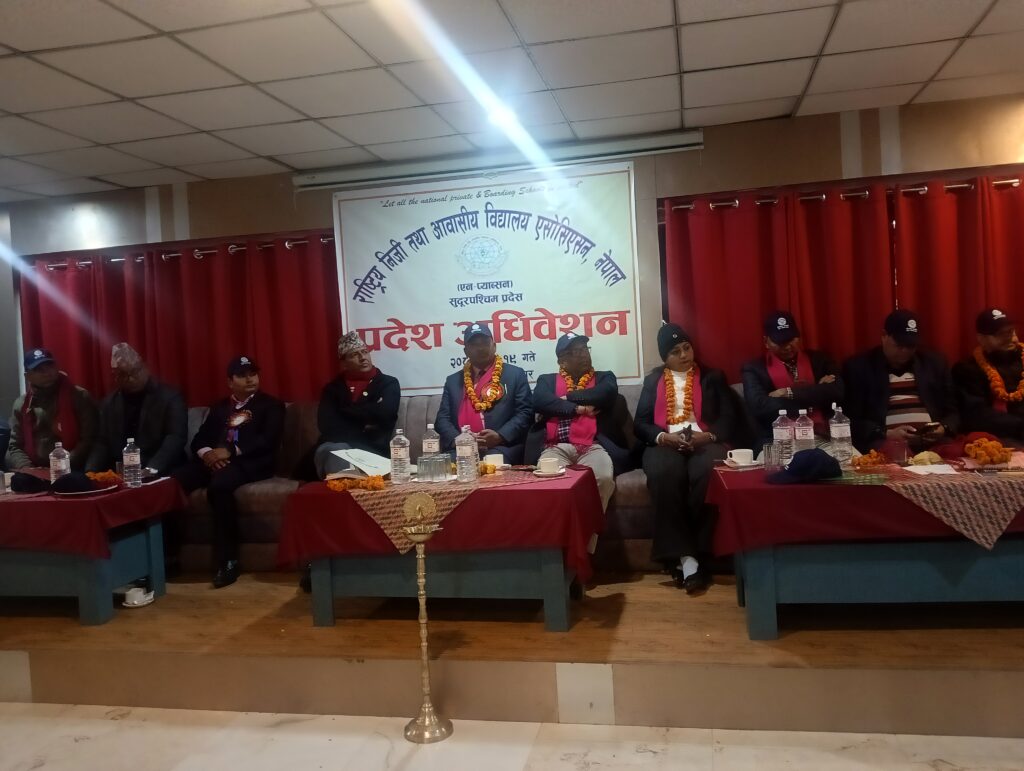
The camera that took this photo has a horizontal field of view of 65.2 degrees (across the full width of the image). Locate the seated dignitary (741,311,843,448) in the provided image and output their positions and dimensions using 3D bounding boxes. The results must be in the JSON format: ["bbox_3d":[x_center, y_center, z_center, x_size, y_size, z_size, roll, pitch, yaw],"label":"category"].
[{"bbox_3d":[1.389,0.253,3.886,0.540,1.226,0.800,-3,3,12],"label":"seated dignitary"}]

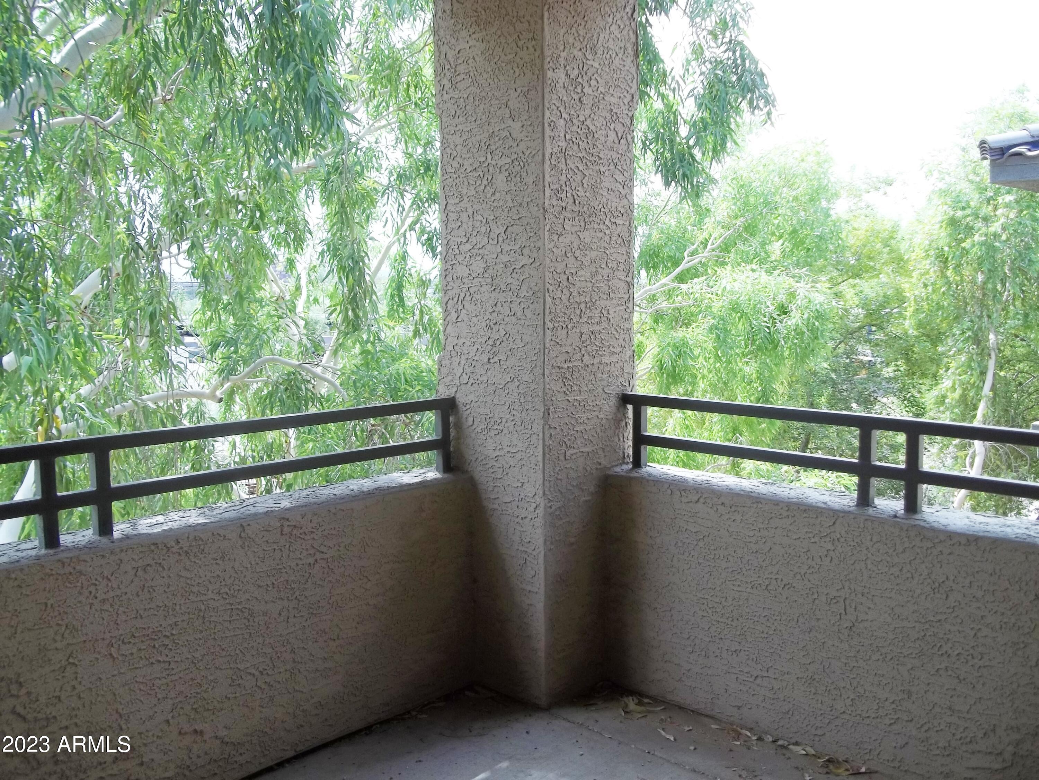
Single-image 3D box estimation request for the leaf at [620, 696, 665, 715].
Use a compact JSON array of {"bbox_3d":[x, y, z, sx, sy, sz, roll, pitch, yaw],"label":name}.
[{"bbox_3d":[0.423,1.081,3.312,0.145,0.030,0.100,-1,6,0],"label":"leaf"}]

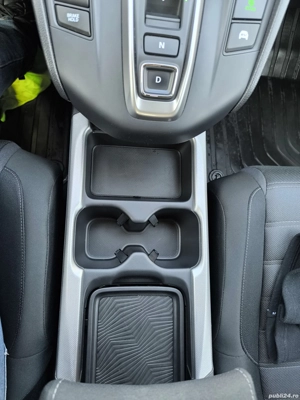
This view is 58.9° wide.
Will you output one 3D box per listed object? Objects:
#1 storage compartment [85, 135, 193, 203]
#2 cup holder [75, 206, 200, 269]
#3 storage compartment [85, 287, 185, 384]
[{"bbox_3d":[-0.020,-0.053,0.483,0.186,0.045,0.120,2,80,-9],"label":"storage compartment"},{"bbox_3d":[-0.022,0.068,0.474,0.208,0.070,0.101,2,80,-9],"label":"cup holder"},{"bbox_3d":[-0.024,0.232,0.457,0.156,0.060,0.169,2,80,-9],"label":"storage compartment"}]

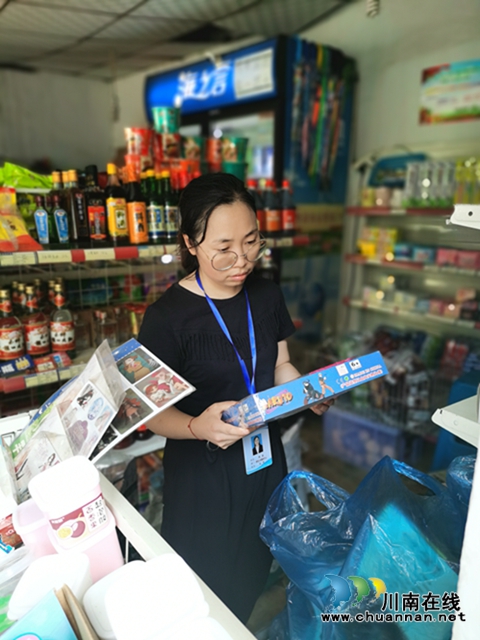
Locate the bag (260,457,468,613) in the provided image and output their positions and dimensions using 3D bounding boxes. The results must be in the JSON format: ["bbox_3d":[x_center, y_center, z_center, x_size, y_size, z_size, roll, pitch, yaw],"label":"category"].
[{"bbox_3d":[0.260,0.472,1.060,0.380,0.280,0.260,3,13,8],"label":"bag"}]

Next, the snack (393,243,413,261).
[{"bbox_3d":[0.765,-0.323,2.356,0.055,0.068,0.083,-11,18,-43],"label":"snack"}]

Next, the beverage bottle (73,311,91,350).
[{"bbox_3d":[-0.596,0.040,1.852,0.069,0.132,0.069,-8,16,-29],"label":"beverage bottle"}]

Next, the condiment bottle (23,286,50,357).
[{"bbox_3d":[-0.658,0.010,1.594,0.077,0.245,0.077,-10,17,-39],"label":"condiment bottle"}]

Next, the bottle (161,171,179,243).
[{"bbox_3d":[-0.251,-0.403,1.787,0.063,0.250,0.063,-7,16,-26],"label":"bottle"}]

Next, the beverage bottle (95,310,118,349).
[{"bbox_3d":[-0.498,0.035,1.872,0.071,0.133,0.071,-8,16,-29],"label":"beverage bottle"}]

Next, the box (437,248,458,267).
[{"bbox_3d":[0.908,-0.272,2.150,0.060,0.066,0.092,-12,19,-40],"label":"box"}]

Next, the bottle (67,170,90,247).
[{"bbox_3d":[-0.512,-0.351,1.573,0.057,0.240,0.054,-10,17,-39],"label":"bottle"}]

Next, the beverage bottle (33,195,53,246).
[{"bbox_3d":[-0.616,-0.309,1.558,0.054,0.163,0.042,-8,15,-34],"label":"beverage bottle"}]

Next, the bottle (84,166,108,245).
[{"bbox_3d":[-0.484,-0.382,1.676,0.069,0.262,0.069,-7,16,-26],"label":"bottle"}]

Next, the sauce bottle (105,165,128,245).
[{"bbox_3d":[-0.414,-0.390,1.697,0.073,0.268,0.073,-8,16,-29],"label":"sauce bottle"}]

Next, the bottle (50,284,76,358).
[{"bbox_3d":[-0.577,0.003,1.623,0.077,0.244,0.077,-5,14,-24],"label":"bottle"}]

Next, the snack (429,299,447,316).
[{"bbox_3d":[0.900,-0.057,2.269,0.055,0.066,0.070,-11,18,-43],"label":"snack"}]

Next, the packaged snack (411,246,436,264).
[{"bbox_3d":[0.838,-0.295,2.285,0.055,0.068,0.100,-11,18,-43],"label":"packaged snack"}]

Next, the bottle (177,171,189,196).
[{"bbox_3d":[-0.213,-0.431,1.903,0.070,0.270,0.070,-11,18,-43],"label":"bottle"}]

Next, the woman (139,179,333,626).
[{"bbox_3d":[-0.022,0.453,1.228,0.450,1.580,0.420,-9,17,-34],"label":"woman"}]

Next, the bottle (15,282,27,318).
[{"bbox_3d":[-0.746,0.000,1.740,0.080,0.261,0.080,-9,17,-32],"label":"bottle"}]

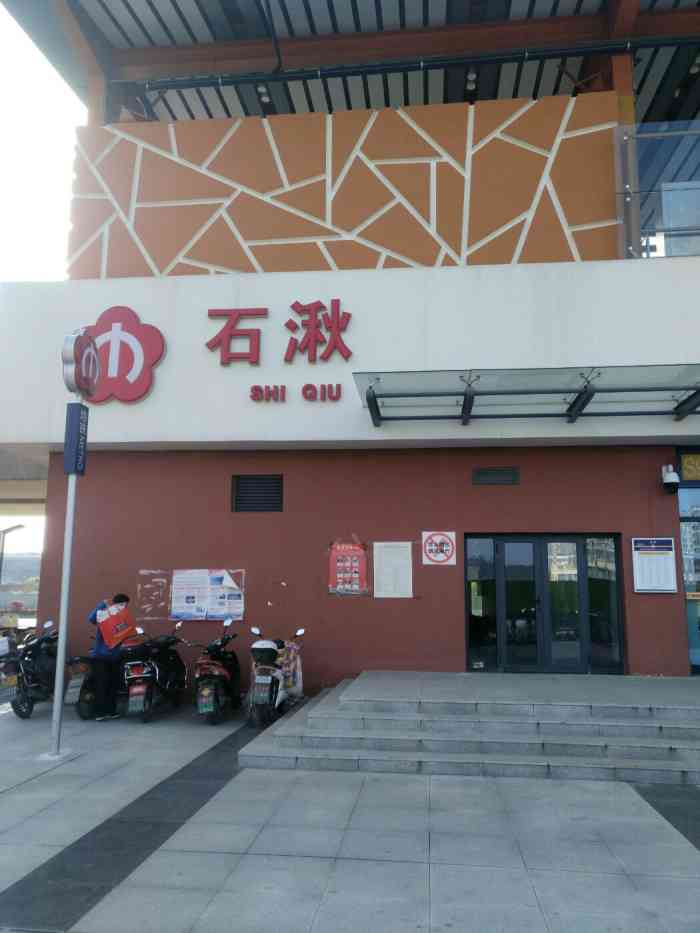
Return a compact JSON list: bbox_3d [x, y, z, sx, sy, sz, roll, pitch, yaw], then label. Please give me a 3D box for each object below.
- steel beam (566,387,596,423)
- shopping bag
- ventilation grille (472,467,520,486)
[{"bbox_3d":[3.324,-0.900,8.845,0.130,0.170,1.250,-1,-15,7],"label":"steel beam"},{"bbox_3d":[-3.203,2.218,8.541,0.450,0.500,0.160,-21,-14,-18],"label":"shopping bag"},{"bbox_3d":[2.369,0.162,10.027,0.760,0.310,0.060,-1,-11,6],"label":"ventilation grille"}]

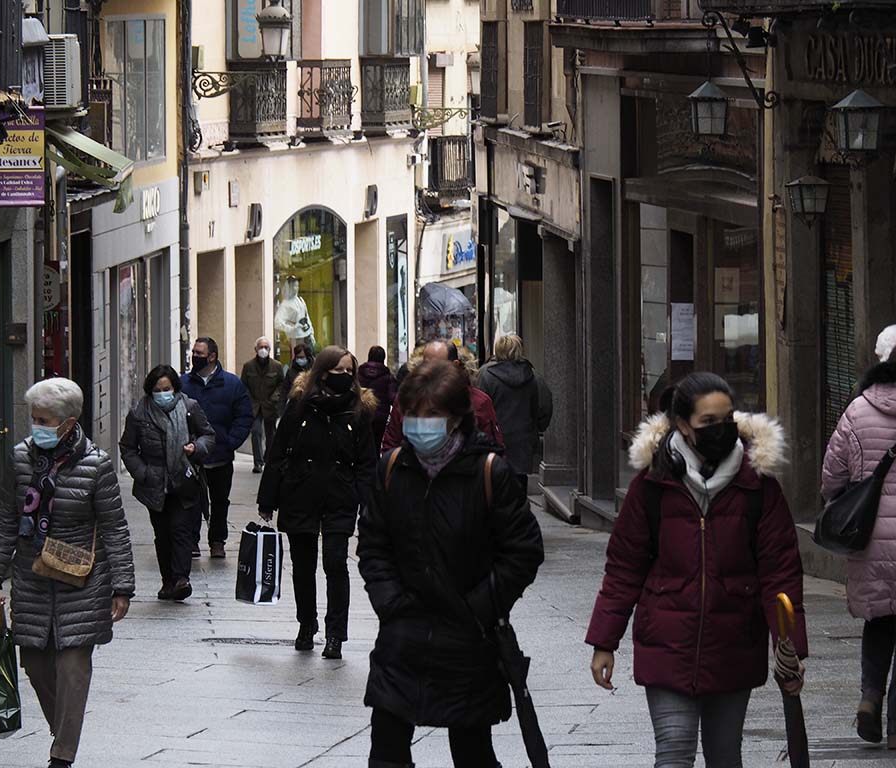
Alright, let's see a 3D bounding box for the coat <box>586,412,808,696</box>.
[{"bbox_3d":[0.703,0.480,15.000,0.610,0.770,0.390,0,4,2],"label":"coat"}]

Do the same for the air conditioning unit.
[{"bbox_3d":[-3.352,-2.717,46.300,0.320,0.630,0.820,0,4,2],"label":"air conditioning unit"}]

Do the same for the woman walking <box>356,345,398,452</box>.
[{"bbox_3d":[-0.826,0.375,61.500,0.500,1.640,0.400,0,4,12],"label":"woman walking"}]

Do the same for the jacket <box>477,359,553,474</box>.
[{"bbox_3d":[0.510,0.257,40.800,0.560,0.870,0.380,0,4,-3],"label":"jacket"}]

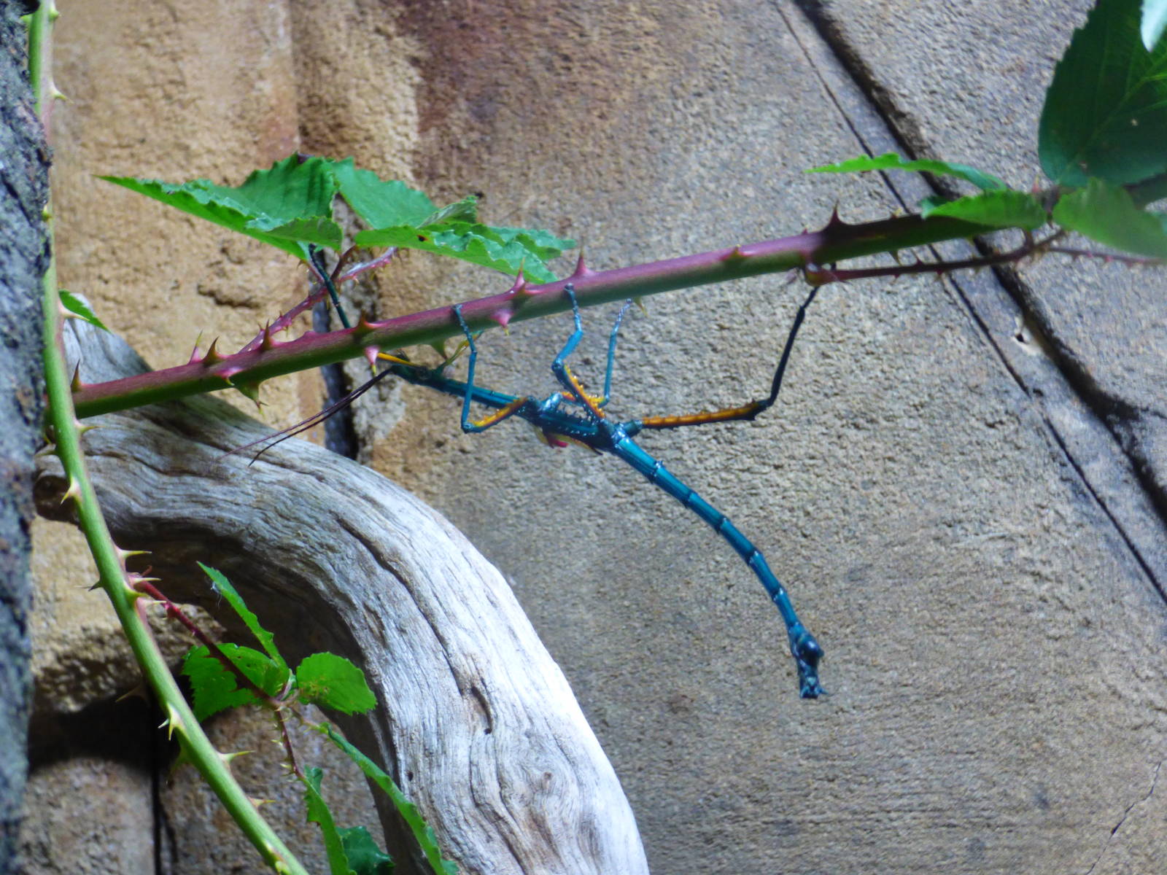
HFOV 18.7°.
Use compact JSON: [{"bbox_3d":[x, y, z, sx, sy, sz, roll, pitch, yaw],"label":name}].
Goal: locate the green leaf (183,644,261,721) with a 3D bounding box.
[{"bbox_3d":[-0.088,0.059,0.857,0.019,0.018,0.010,0,0,0],"label":"green leaf"}]

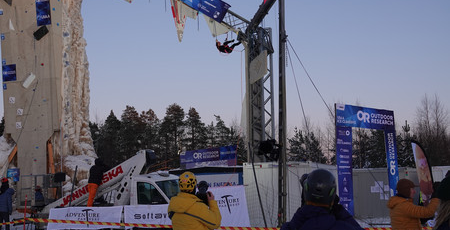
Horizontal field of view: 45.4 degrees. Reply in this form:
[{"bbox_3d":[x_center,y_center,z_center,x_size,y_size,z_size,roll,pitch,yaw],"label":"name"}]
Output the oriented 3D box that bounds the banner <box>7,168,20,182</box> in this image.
[{"bbox_3d":[-8.173,2.326,20.800,0.480,0.500,0.050,-2,-7,17],"label":"banner"}]

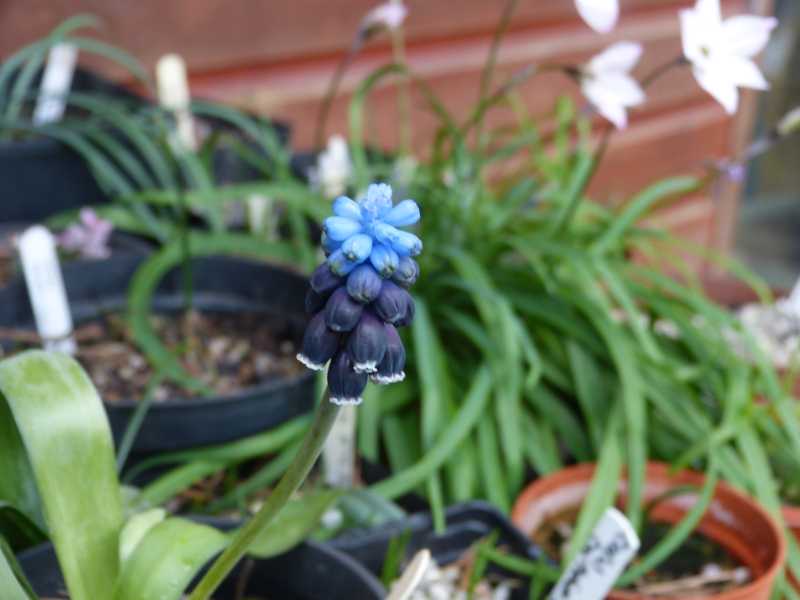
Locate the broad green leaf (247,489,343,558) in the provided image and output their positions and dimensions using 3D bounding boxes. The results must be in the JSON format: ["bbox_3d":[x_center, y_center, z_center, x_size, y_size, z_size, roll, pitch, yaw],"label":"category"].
[{"bbox_3d":[-0.032,0.068,0.410,0.031,0.016,0.018,6,20,0],"label":"broad green leaf"}]

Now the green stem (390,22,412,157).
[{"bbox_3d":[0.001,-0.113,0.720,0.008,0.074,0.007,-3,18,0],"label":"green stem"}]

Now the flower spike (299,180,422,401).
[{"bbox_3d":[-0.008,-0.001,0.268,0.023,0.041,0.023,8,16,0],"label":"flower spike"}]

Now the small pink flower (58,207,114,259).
[{"bbox_3d":[-0.157,-0.034,0.670,0.028,0.022,0.024,6,20,0],"label":"small pink flower"}]

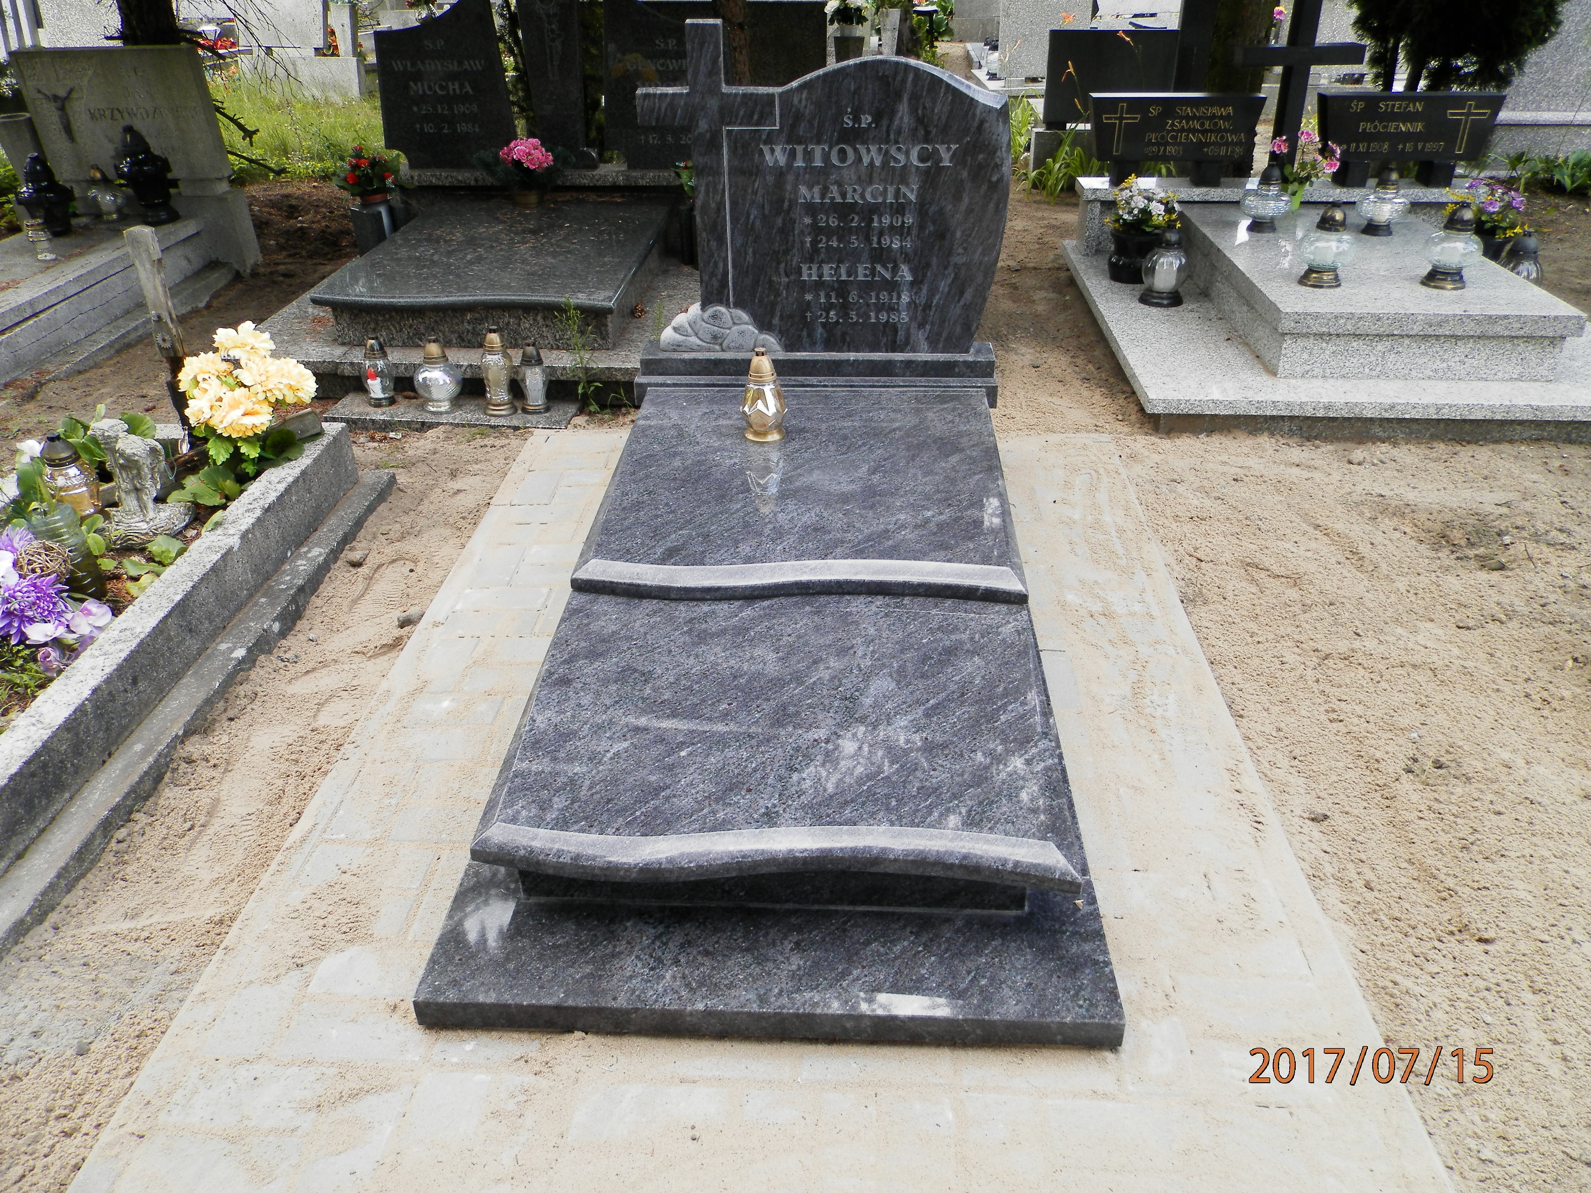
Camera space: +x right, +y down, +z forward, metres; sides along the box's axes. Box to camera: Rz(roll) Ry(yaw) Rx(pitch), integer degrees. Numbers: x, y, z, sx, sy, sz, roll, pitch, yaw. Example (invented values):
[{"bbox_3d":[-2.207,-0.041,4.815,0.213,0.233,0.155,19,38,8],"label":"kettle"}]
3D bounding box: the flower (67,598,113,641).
[{"bbox_3d":[-1.282,0.042,2.088,0.080,0.075,0.060,-22,37,-30],"label":"flower"}]

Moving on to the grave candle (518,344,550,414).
[{"bbox_3d":[-0.766,-0.638,3.349,0.094,0.201,0.094,1,31,3],"label":"grave candle"}]

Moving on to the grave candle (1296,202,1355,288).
[{"bbox_3d":[1.589,-1.054,3.430,0.164,0.235,0.164,1,32,3],"label":"grave candle"}]

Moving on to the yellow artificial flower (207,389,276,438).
[{"bbox_3d":[-1.278,-0.423,2.651,0.155,0.105,0.140,-16,34,-23],"label":"yellow artificial flower"}]

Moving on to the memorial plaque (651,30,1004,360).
[{"bbox_3d":[0.072,-1.000,2.864,0.886,0.790,0.085,1,32,3],"label":"memorial plaque"}]

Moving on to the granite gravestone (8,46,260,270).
[{"bbox_3d":[-2.527,-1.696,4.501,0.730,0.830,0.150,1,32,3],"label":"granite gravestone"}]

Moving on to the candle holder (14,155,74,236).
[{"bbox_3d":[-2.808,-1.507,4.309,0.200,0.292,0.190,1,32,3],"label":"candle holder"}]

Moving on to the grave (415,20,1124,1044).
[{"bbox_3d":[-0.001,-0.377,2.113,0.950,1.076,1.966,1,31,3],"label":"grave"}]

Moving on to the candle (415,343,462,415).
[{"bbox_3d":[-1.054,-0.648,3.360,0.142,0.215,0.142,1,31,3],"label":"candle"}]

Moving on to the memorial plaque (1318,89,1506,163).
[{"bbox_3d":[2.248,-1.734,4.240,0.636,0.223,0.095,1,31,3],"label":"memorial plaque"}]

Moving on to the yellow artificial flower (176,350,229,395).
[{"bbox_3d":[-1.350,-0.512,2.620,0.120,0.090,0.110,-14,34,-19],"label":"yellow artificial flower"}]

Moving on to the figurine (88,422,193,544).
[{"bbox_3d":[-1.461,-0.274,2.563,0.190,0.245,0.150,-12,33,-17],"label":"figurine"}]

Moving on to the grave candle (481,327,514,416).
[{"bbox_3d":[-0.864,-0.654,3.329,0.083,0.256,0.083,1,32,3],"label":"grave candle"}]

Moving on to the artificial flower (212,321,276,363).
[{"bbox_3d":[-1.247,-0.578,2.600,0.143,0.095,0.130,-15,34,-22],"label":"artificial flower"}]

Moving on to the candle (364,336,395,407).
[{"bbox_3d":[-1.242,-0.672,3.415,0.085,0.208,0.085,1,32,3],"label":"candle"}]

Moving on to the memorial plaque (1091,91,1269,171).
[{"bbox_3d":[1.402,-1.746,4.280,0.627,0.220,0.095,1,31,3],"label":"memorial plaque"}]

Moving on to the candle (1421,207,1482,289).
[{"bbox_3d":[1.944,-1.039,3.397,0.162,0.232,0.162,1,32,3],"label":"candle"}]

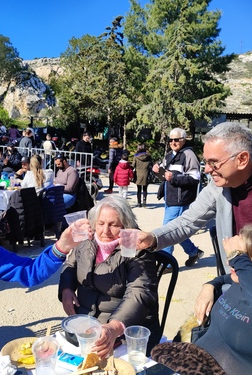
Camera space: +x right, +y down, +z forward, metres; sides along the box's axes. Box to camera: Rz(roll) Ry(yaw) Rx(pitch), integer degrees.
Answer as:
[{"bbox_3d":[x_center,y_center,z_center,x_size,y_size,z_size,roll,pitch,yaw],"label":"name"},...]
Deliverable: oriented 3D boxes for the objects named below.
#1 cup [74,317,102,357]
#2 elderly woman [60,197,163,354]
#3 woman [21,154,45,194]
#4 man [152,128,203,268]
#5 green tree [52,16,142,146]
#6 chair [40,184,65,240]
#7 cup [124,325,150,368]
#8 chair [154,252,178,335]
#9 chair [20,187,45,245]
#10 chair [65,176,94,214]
[{"bbox_3d":[-0.108,0.449,1.010,0.077,0.092,0.077,3,6,0],"label":"cup"},{"bbox_3d":[-0.136,0.617,1.600,0.520,1.180,0.720,6,6,22],"label":"elderly woman"},{"bbox_3d":[-1.508,0.096,5.596,0.500,1.250,0.720,-2,7,-40],"label":"woman"},{"bbox_3d":[0.644,0.132,4.250,0.500,1.730,0.540,-2,9,-41],"label":"man"},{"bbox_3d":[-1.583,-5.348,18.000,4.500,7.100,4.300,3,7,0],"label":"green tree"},{"bbox_3d":[-1.148,0.346,5.380,0.540,0.820,0.560,0,7,-24],"label":"chair"},{"bbox_3d":[0.035,0.489,1.070,0.081,0.109,0.081,3,7,0],"label":"cup"},{"bbox_3d":[-0.085,0.770,1.706,0.470,0.860,0.540,6,6,27],"label":"chair"},{"bbox_3d":[-1.433,0.360,5.120,0.540,0.850,0.460,8,8,41],"label":"chair"},{"bbox_3d":[-0.878,0.278,6.163,0.540,0.860,0.480,3,6,-6],"label":"chair"}]

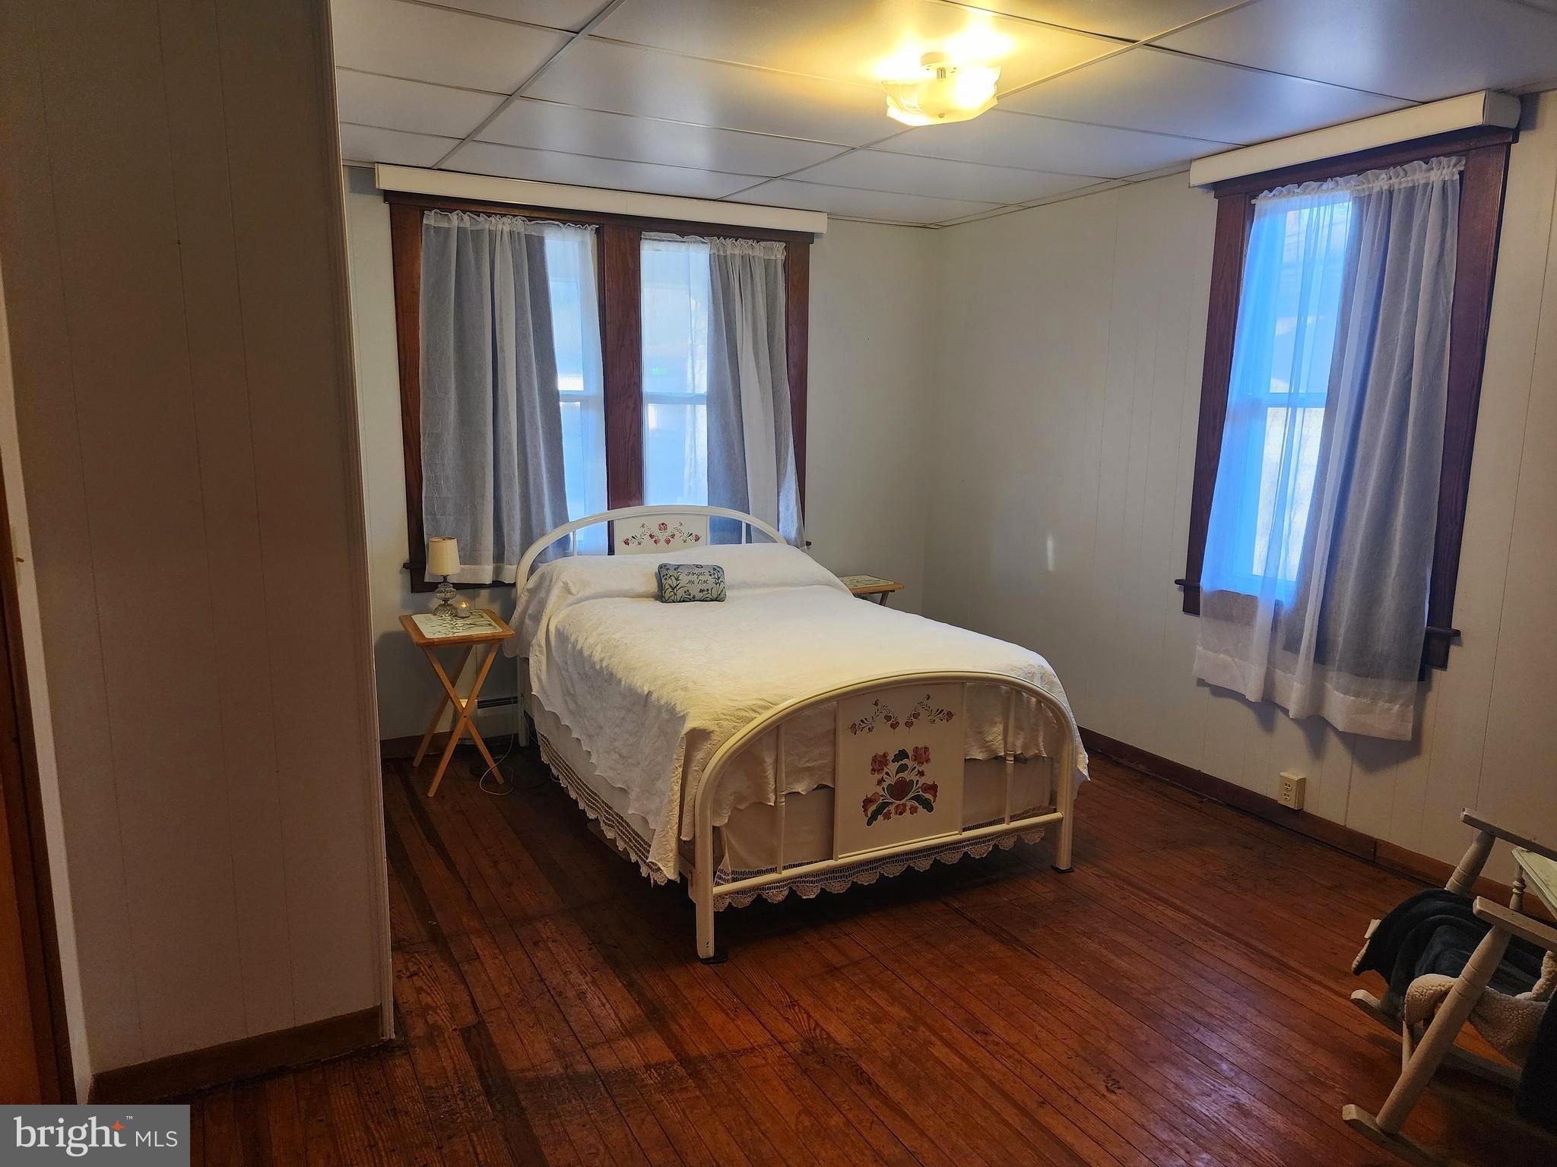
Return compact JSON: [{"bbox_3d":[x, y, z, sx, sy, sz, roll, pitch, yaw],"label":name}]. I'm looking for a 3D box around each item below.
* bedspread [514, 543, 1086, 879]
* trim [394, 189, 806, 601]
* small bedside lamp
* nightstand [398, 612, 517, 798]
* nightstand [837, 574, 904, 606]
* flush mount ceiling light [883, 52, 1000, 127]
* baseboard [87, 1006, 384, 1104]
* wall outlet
[{"bbox_3d":[-0.062,0.312,3.951,1.460,0.660,1.920,-5,11,-27],"label":"bedspread"},{"bbox_3d":[-0.694,-0.837,4.682,1.970,1.610,0.065,-5,12,-28],"label":"trim"},{"bbox_3d":[-1.378,-0.027,4.291,0.135,0.340,0.135,-5,12,-28],"label":"small bedside lamp"},{"bbox_3d":[-1.320,0.484,4.231,0.375,0.655,0.495,-5,12,-28],"label":"nightstand"},{"bbox_3d":[0.320,0.316,5.245,0.500,0.650,0.380,-5,12,-28],"label":"nightstand"},{"bbox_3d":[0.421,-1.282,2.684,0.300,0.150,0.300,-5,12,-28],"label":"flush mount ceiling light"},{"bbox_3d":[-1.244,1.099,2.406,0.610,0.092,0.020,-5,12,-28],"label":"baseboard"},{"bbox_3d":[1.880,0.764,3.813,0.038,0.117,0.073,-5,12,-28],"label":"wall outlet"}]

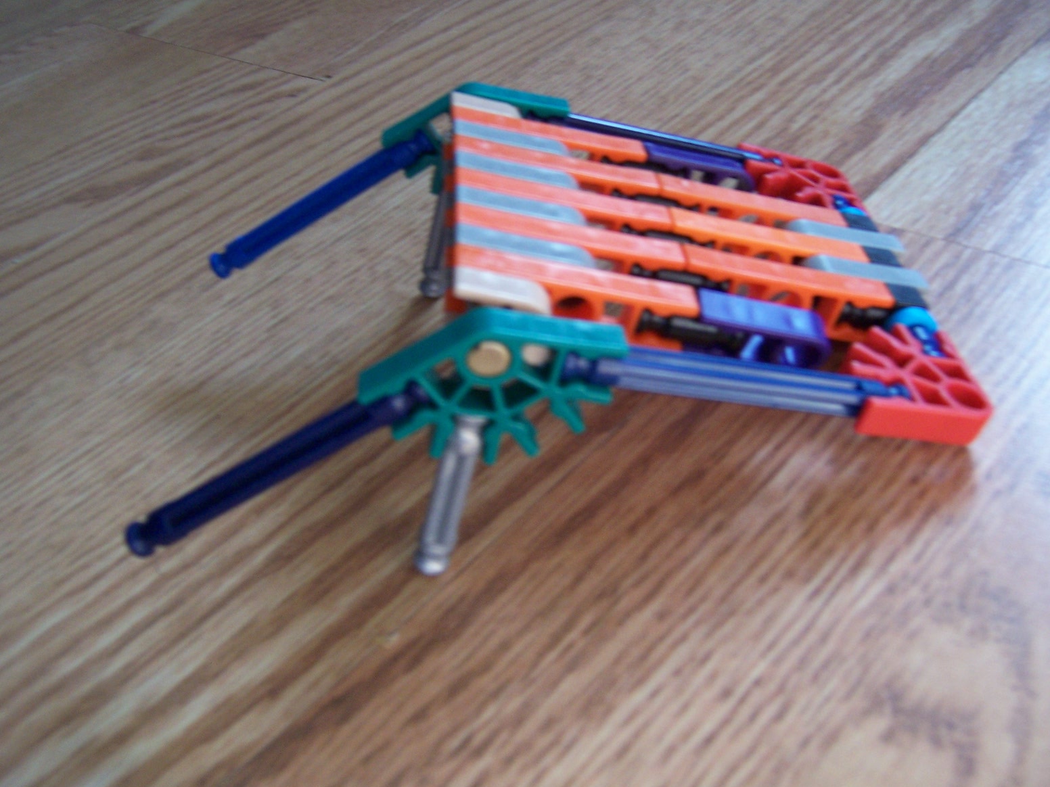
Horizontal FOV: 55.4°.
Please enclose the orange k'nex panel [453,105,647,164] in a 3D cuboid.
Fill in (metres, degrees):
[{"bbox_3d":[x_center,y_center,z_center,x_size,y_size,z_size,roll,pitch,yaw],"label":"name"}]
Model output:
[{"bbox_3d":[0.004,-0.044,0.185,0.036,0.009,0.006,8,38,-11],"label":"orange k'nex panel"}]

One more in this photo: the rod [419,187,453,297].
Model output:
[{"bbox_3d":[-0.017,-0.035,0.210,0.006,0.033,0.006,9,38,-12],"label":"rod"}]

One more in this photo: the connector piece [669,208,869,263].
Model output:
[{"bbox_3d":[0.042,-0.024,0.179,0.037,0.010,0.006,8,38,-13],"label":"connector piece"}]

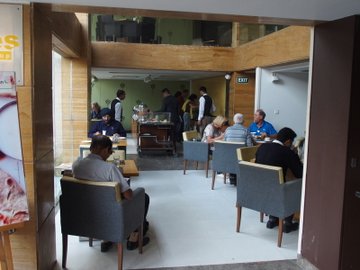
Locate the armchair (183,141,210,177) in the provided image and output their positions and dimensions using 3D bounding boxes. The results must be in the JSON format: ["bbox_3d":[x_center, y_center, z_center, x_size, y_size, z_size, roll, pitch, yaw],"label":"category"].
[{"bbox_3d":[0.455,0.380,7.257,0.600,0.800,0.580,4,7,28],"label":"armchair"}]

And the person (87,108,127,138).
[{"bbox_3d":[-1.273,0.190,6.557,0.620,1.310,0.820,0,6,-10],"label":"person"}]

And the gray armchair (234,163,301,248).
[{"bbox_3d":[1.039,0.723,4.116,0.580,0.820,0.590,-5,8,-43],"label":"gray armchair"}]

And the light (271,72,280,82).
[{"bbox_3d":[2.252,-1.359,8.600,0.190,0.260,0.190,3,6,17],"label":"light"}]

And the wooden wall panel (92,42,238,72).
[{"bbox_3d":[-0.305,-1.617,7.616,2.984,0.522,0.160,0,6,-8],"label":"wooden wall panel"}]

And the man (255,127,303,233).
[{"bbox_3d":[1.223,0.519,4.280,0.760,1.200,0.540,-5,9,-43],"label":"man"}]

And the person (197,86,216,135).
[{"bbox_3d":[0.664,-0.304,9.268,0.500,1.770,0.330,-5,8,-43],"label":"person"}]

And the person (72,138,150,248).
[{"bbox_3d":[-0.668,0.567,3.559,0.560,1.200,0.880,2,6,15],"label":"person"}]

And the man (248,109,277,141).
[{"bbox_3d":[1.508,0.183,6.975,0.550,1.310,0.820,3,7,24],"label":"man"}]

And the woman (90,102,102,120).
[{"bbox_3d":[-2.727,-0.357,11.421,0.500,1.240,0.720,4,7,27],"label":"woman"}]

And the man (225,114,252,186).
[{"bbox_3d":[1.006,0.270,6.230,0.540,1.280,0.820,4,7,30],"label":"man"}]

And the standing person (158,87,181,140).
[{"bbox_3d":[-0.208,-0.346,9.496,0.550,1.730,0.520,3,6,14],"label":"standing person"}]

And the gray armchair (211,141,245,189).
[{"bbox_3d":[0.929,0.513,6.121,0.580,0.800,0.600,5,7,31],"label":"gray armchair"}]

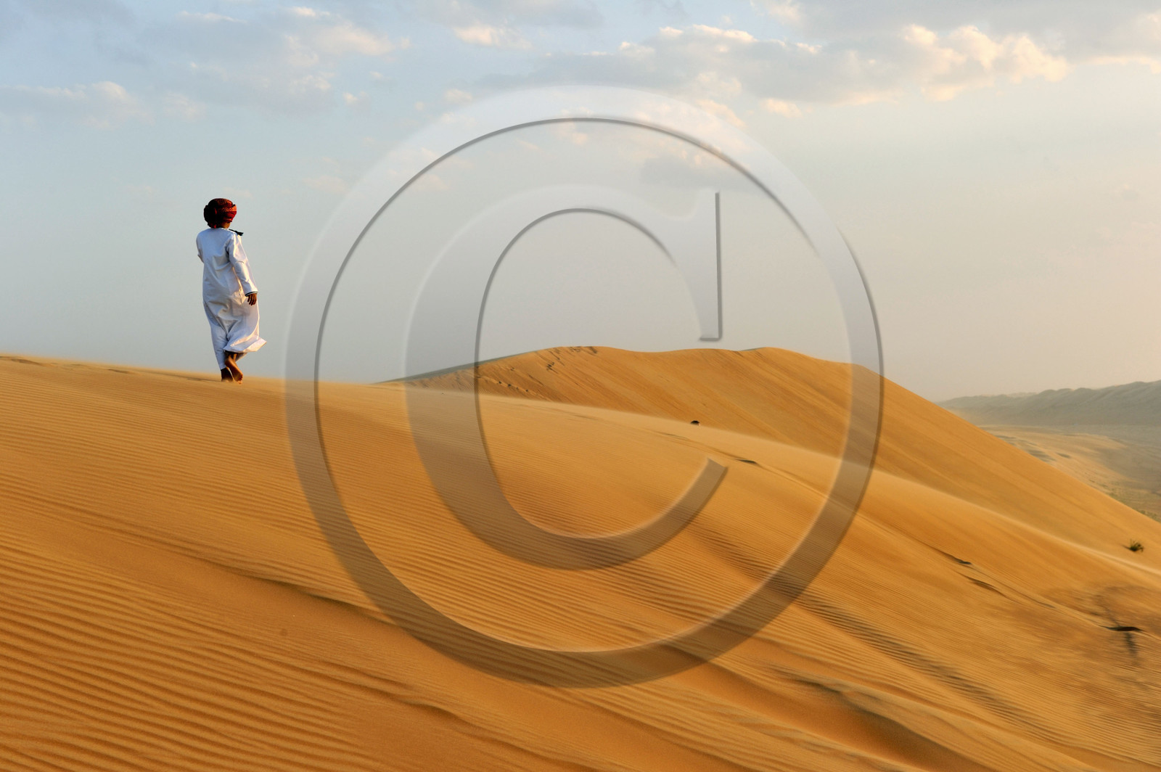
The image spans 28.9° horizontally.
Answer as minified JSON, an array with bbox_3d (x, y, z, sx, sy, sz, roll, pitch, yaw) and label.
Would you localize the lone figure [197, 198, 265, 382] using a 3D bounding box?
[{"bbox_3d":[-3.210,-0.880,20.700,0.620,1.690,0.500,0,0,0],"label":"lone figure"}]

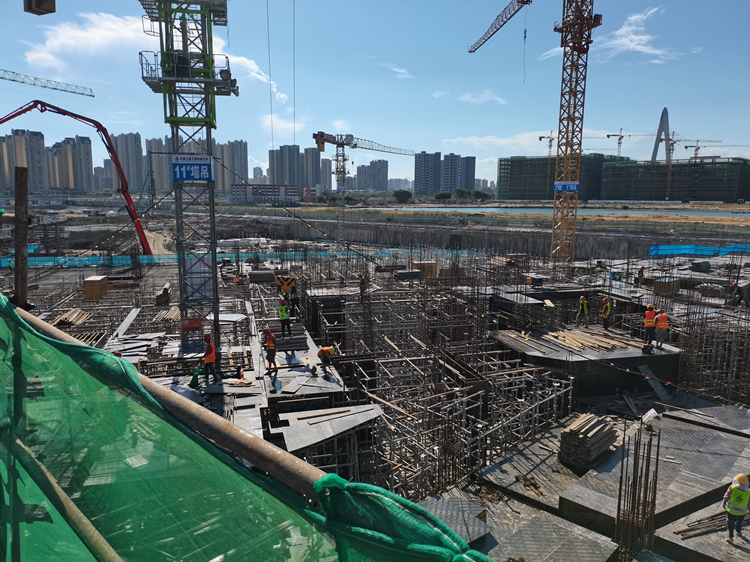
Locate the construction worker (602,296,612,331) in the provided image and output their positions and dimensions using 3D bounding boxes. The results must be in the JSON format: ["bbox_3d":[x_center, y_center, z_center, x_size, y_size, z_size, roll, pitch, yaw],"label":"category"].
[{"bbox_3d":[11.745,1.664,28.325,0.420,1.700,0.500,3,10,17],"label":"construction worker"}]

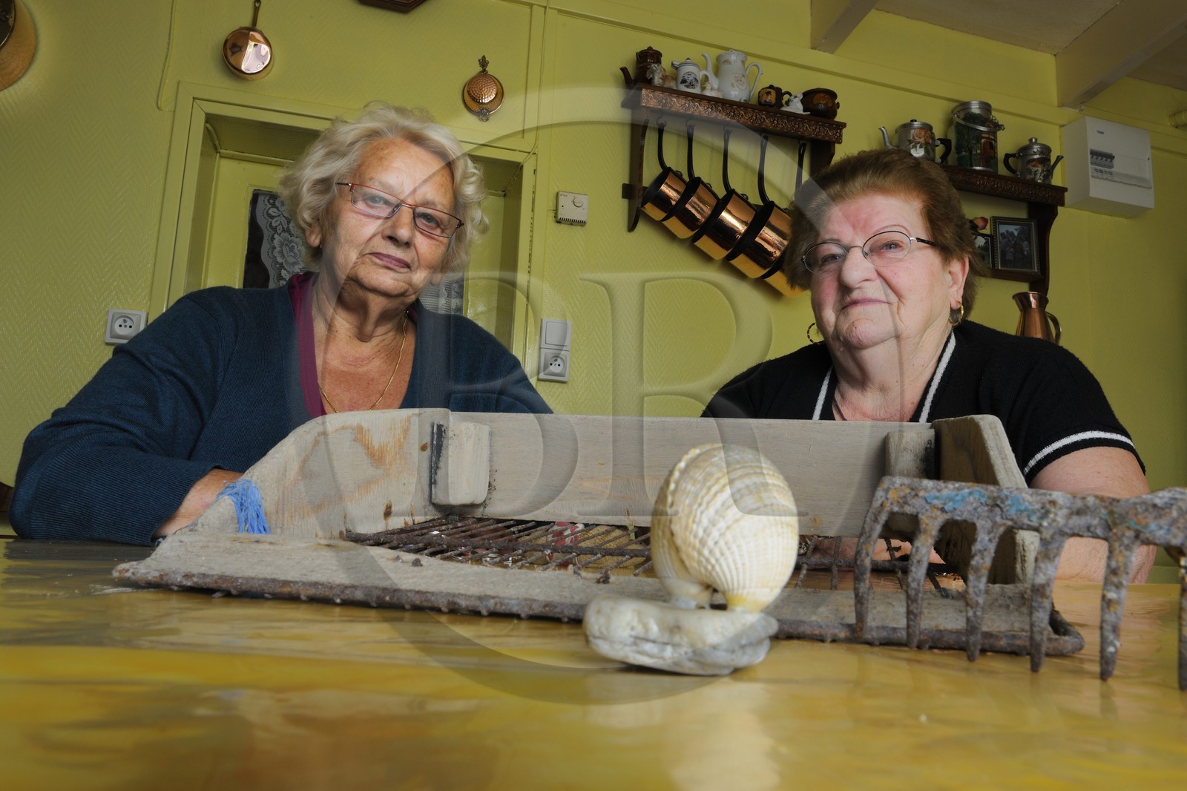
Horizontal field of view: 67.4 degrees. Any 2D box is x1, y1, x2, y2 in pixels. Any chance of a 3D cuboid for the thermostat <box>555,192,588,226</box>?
[{"bbox_3d":[-0.053,-0.455,2.173,0.074,0.073,0.026,5,-10,-15],"label":"thermostat"}]

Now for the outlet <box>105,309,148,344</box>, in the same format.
[{"bbox_3d":[-0.981,-0.143,1.871,0.074,0.074,0.014,5,-10,-15],"label":"outlet"}]

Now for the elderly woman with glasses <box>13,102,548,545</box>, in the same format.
[{"bbox_3d":[-0.272,0.274,0.817,0.570,1.260,0.660,5,-9,-15],"label":"elderly woman with glasses"}]

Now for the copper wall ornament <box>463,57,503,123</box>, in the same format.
[{"bbox_3d":[-0.277,-0.771,2.241,0.105,0.177,0.035,5,-9,-15],"label":"copper wall ornament"}]

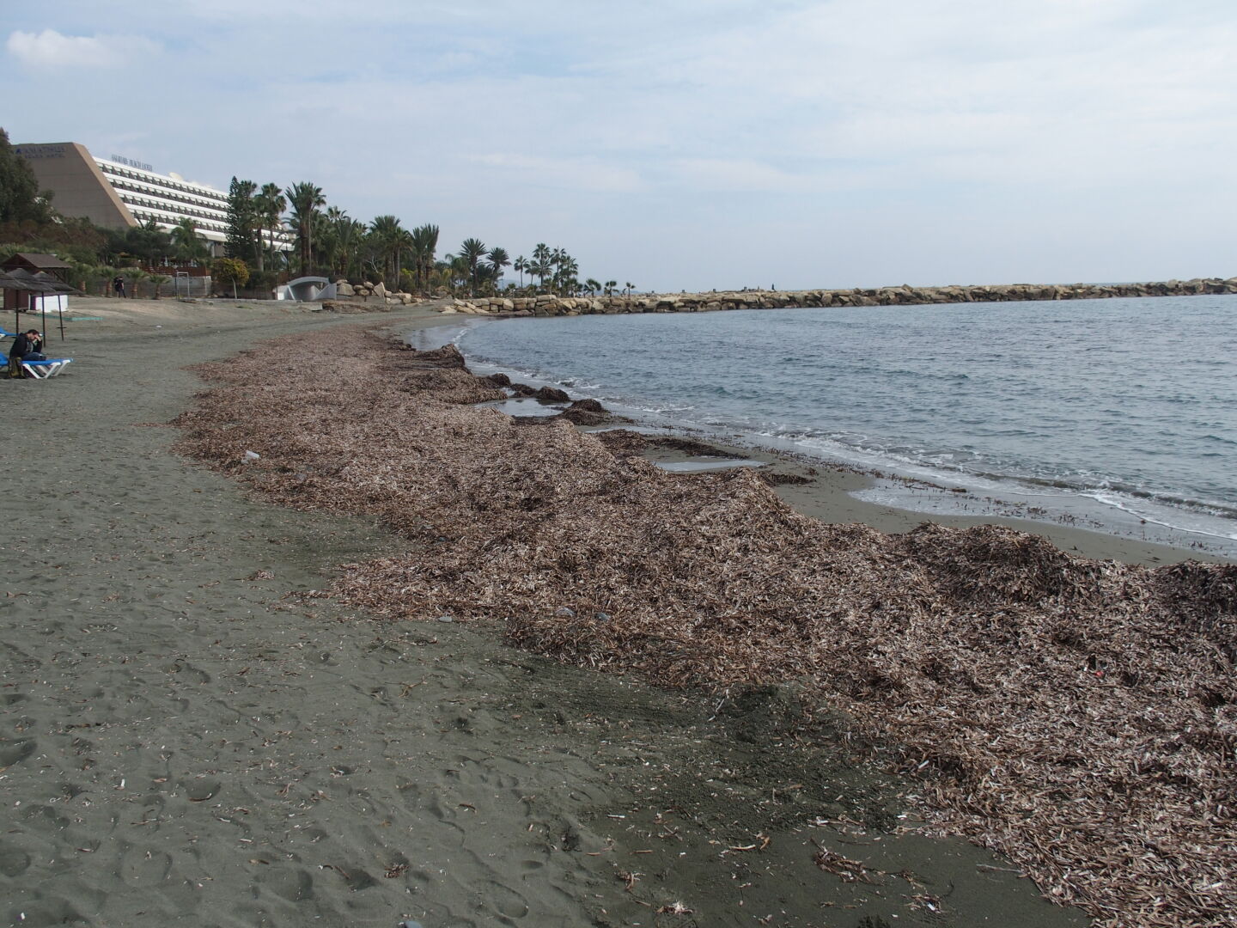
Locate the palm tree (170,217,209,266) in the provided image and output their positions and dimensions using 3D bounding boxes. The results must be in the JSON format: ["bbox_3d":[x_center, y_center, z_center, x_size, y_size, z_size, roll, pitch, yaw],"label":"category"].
[{"bbox_3d":[-46.260,-23.730,108.000,4.200,5.925,4.200,-5,10,-22],"label":"palm tree"}]

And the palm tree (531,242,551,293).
[{"bbox_3d":[-12.749,-32.270,165.000,3.100,8.730,3.100,-2,10,-4],"label":"palm tree"}]

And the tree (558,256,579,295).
[{"bbox_3d":[-8.207,-31.075,165.000,3.300,6.628,3.300,-2,10,-3],"label":"tree"}]

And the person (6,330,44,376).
[{"bbox_3d":[-13.595,-2.538,23.000,0.720,1.080,0.520,-2,10,-6],"label":"person"}]

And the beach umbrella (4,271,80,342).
[{"bbox_3d":[-18.017,-4.875,31.300,2.328,2.316,2.328,-1,10,0],"label":"beach umbrella"}]

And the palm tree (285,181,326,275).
[{"bbox_3d":[-33.170,-24.775,106.000,4.300,10.489,4.300,-4,10,-16],"label":"palm tree"}]

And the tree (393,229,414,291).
[{"bbox_3d":[-25.414,-24.104,118.000,2.600,7.630,2.600,-3,10,-11],"label":"tree"}]

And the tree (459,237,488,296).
[{"bbox_3d":[-18.751,-25.354,129.000,3.738,7.584,3.738,-1,10,0],"label":"tree"}]

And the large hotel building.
[{"bbox_3d":[-107.891,-61.015,253.213,26.960,23.496,108.000,-1,10,-1],"label":"large hotel building"}]

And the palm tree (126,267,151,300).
[{"bbox_3d":[-38.362,-14.429,80.000,2.009,2.548,2.009,-1,10,0],"label":"palm tree"}]

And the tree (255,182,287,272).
[{"bbox_3d":[-37.394,-25.347,108.000,3.338,9.871,3.338,-1,10,0],"label":"tree"}]

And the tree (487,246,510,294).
[{"bbox_3d":[-15.864,-25.626,133.000,3.211,6.310,3.211,-1,10,0],"label":"tree"}]

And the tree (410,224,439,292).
[{"bbox_3d":[-23.237,-24.454,120.000,3.477,8.296,3.477,-1,10,0],"label":"tree"}]

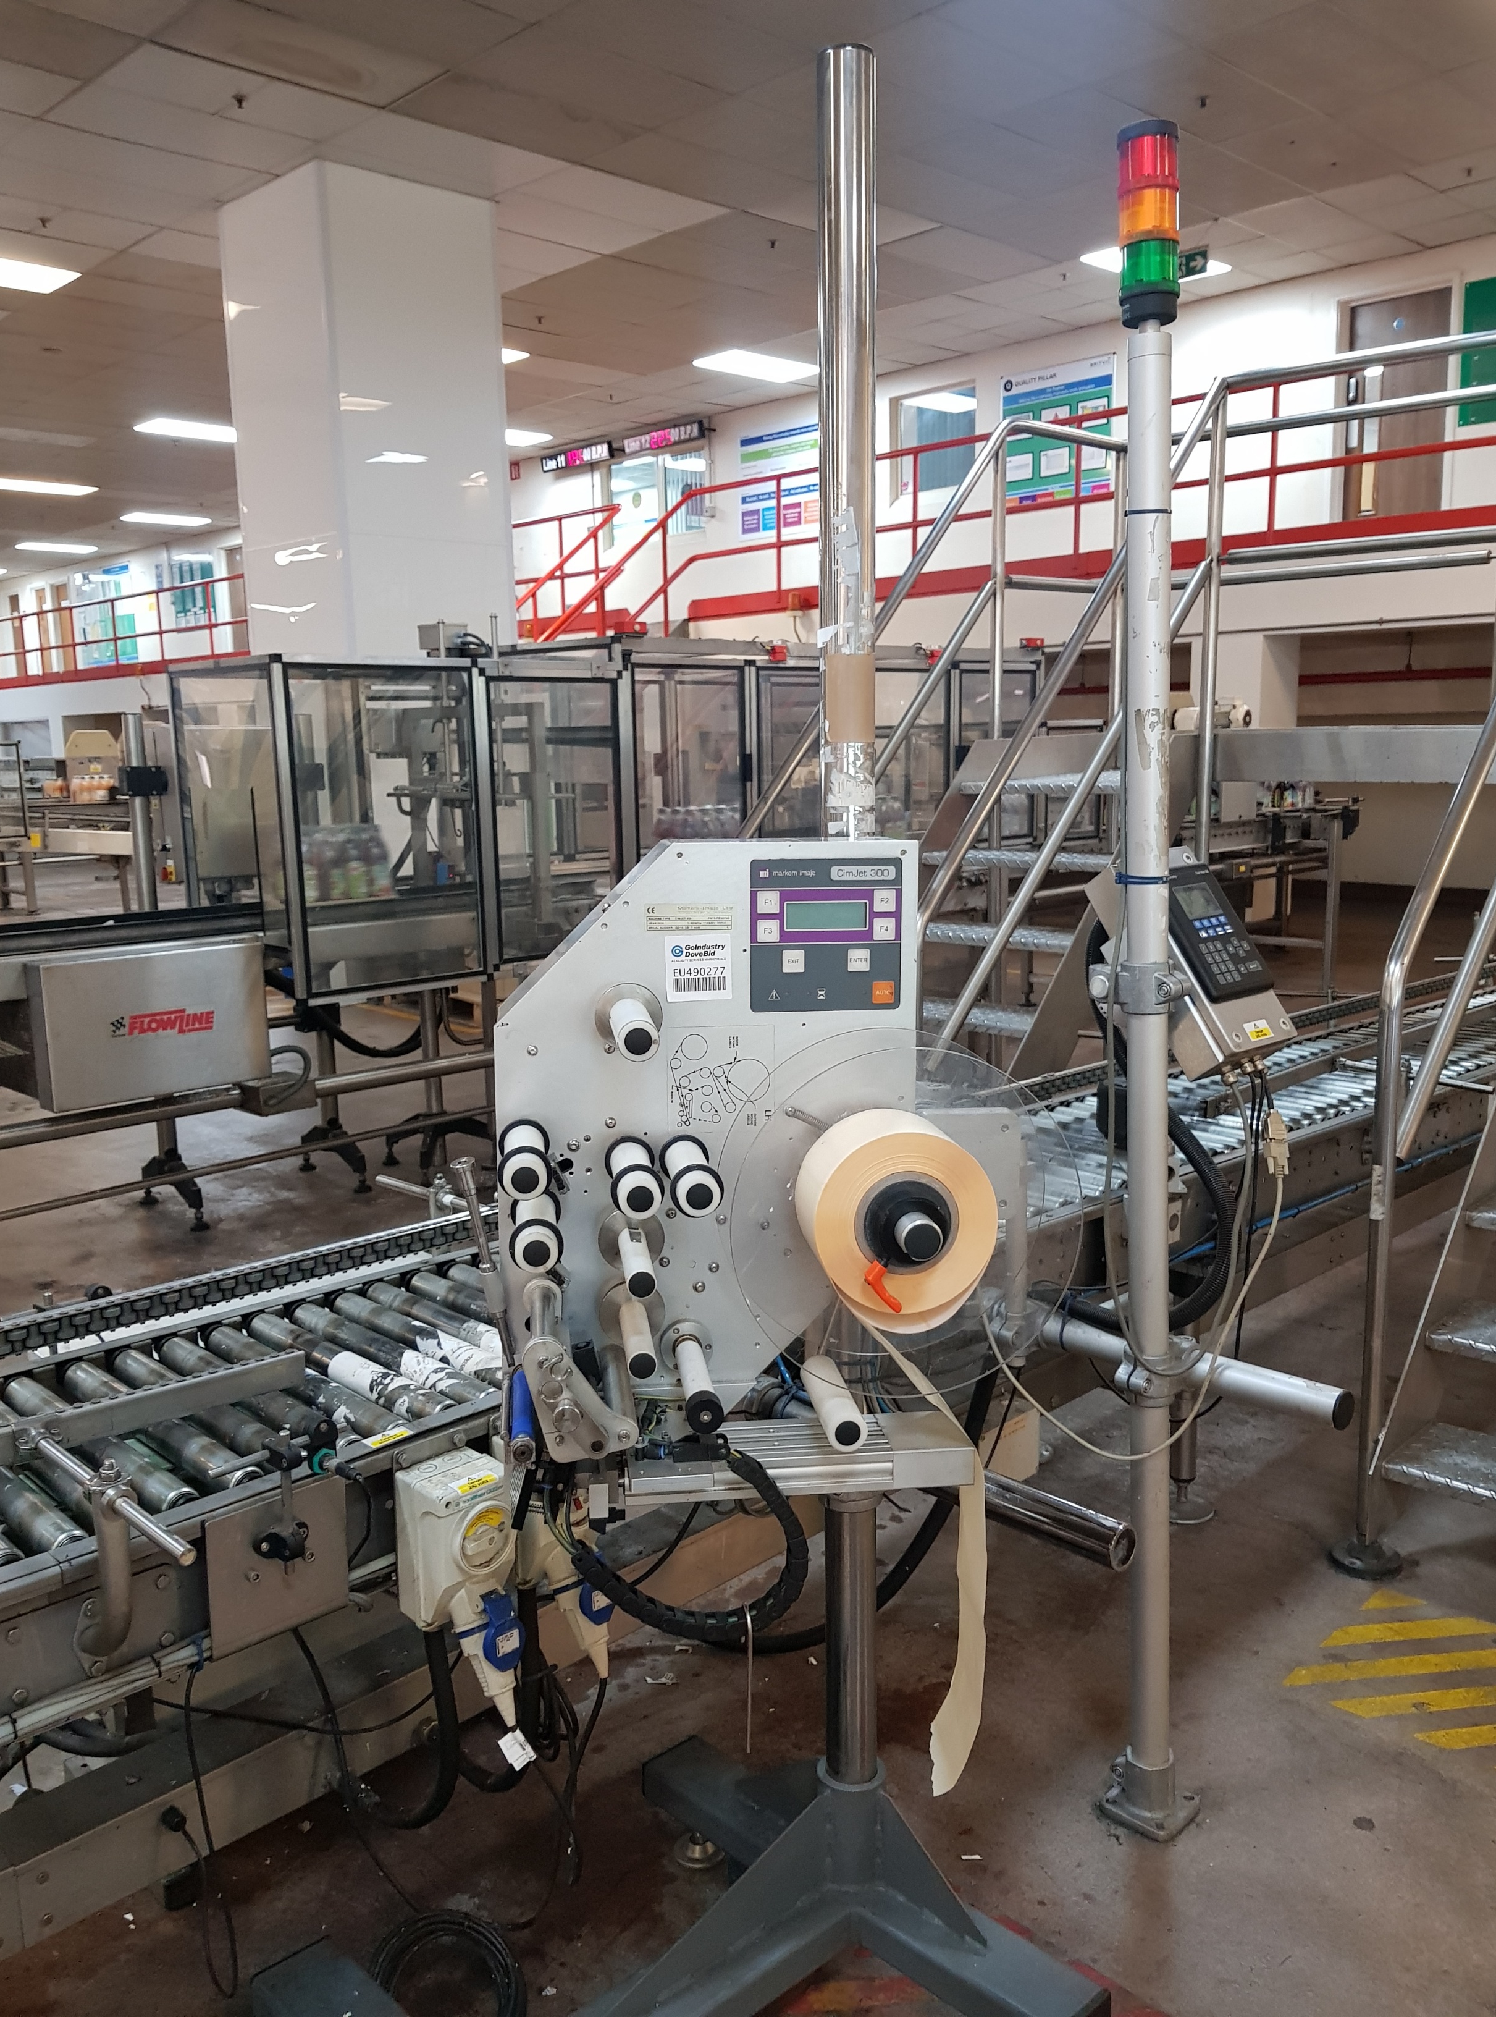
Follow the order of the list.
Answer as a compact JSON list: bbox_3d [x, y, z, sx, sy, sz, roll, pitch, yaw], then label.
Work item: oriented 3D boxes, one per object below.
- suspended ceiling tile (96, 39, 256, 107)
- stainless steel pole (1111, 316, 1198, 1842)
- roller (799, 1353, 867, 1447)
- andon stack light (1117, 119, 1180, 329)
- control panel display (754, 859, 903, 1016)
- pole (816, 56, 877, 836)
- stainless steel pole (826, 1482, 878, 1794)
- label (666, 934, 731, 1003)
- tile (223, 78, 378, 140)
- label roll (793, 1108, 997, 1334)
[{"bbox_3d":[-2.656,-4.350,7.091,0.600,0.018,0.600,-11,15,-42],"label":"suspended ceiling tile"},{"bbox_3d":[0.520,0.170,1.952,0.105,1.954,0.105,-3,11,0],"label":"stainless steel pole"},{"bbox_3d":[0.077,0.355,1.365,0.032,0.032,0.123,-2,10,-8],"label":"roller"},{"bbox_3d":[0.464,-0.903,1.749,0.070,0.204,0.070,-3,11,0],"label":"andon stack light"},{"bbox_3d":[0.072,-0.065,1.370,0.139,0.138,0.006,-1,10,-8],"label":"control panel display"},{"bbox_3d":[0.106,-0.562,1.576,0.060,0.812,0.060,-1,11,0],"label":"pole"},{"bbox_3d":[0.124,0.749,1.801,0.060,0.393,0.060,-1,11,0],"label":"stainless steel pole"},{"bbox_3d":[-0.043,-0.036,1.361,0.059,0.058,0.002,-3,10,-8],"label":"label"},{"bbox_3d":[-2.233,-4.434,7.488,0.600,0.018,0.600,-11,15,-42],"label":"tile"},{"bbox_3d":[0.130,0.175,1.341,0.158,0.158,0.098,-2,10,-8],"label":"label roll"}]

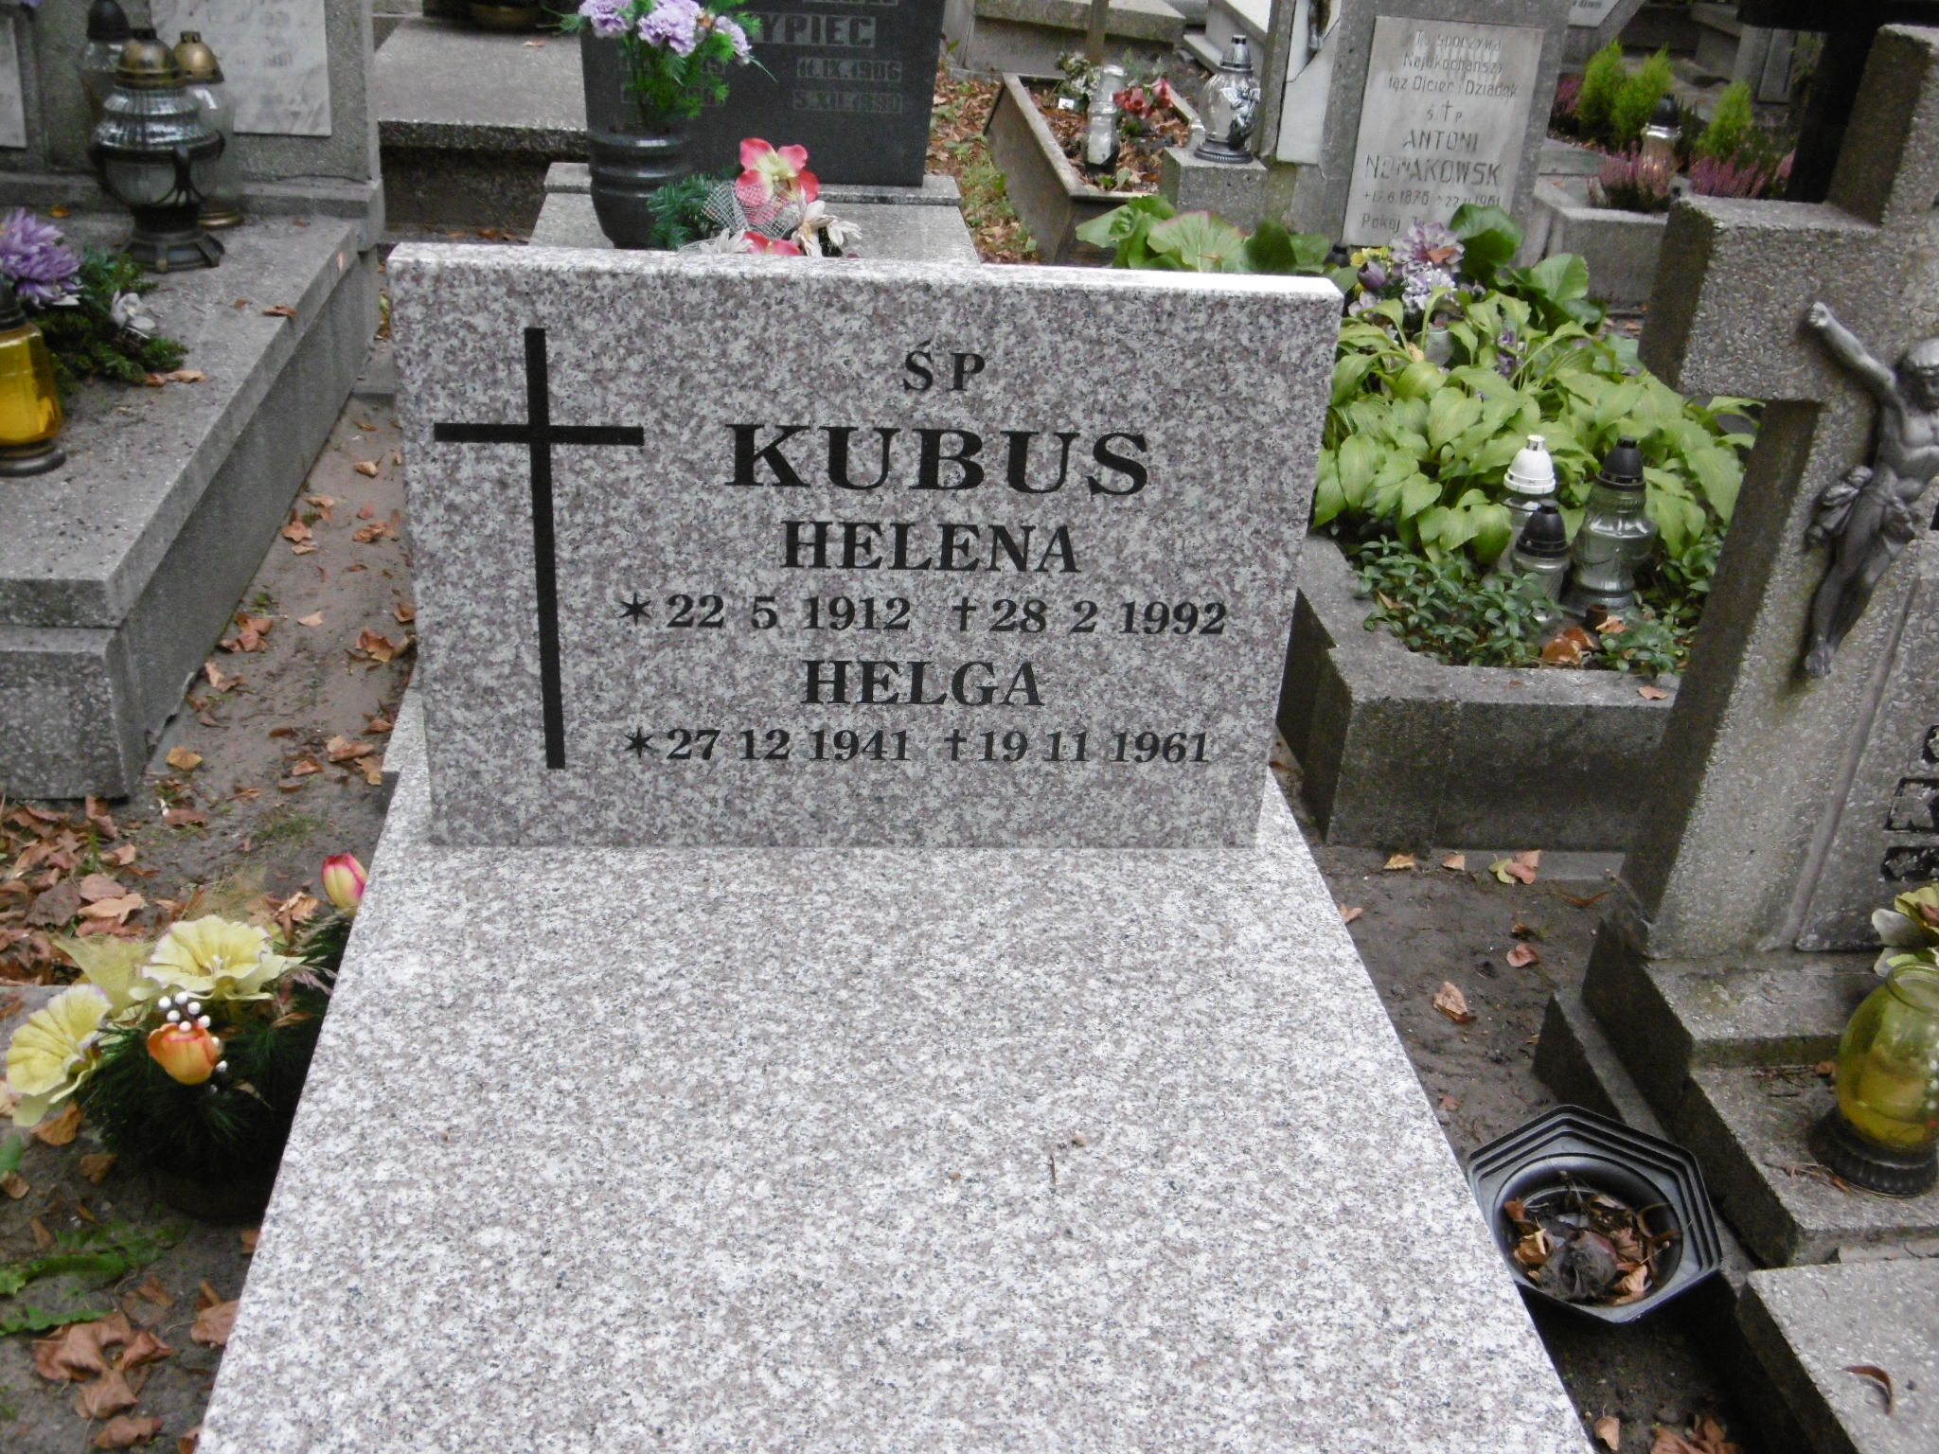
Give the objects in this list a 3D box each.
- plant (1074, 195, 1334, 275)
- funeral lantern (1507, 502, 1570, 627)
[{"bbox_3d":[0.423,-0.854,3.850,0.440,0.220,0.330,1,29,-6],"label":"plant"},{"bbox_3d":[0.767,-0.214,2.854,0.090,0.188,0.090,1,29,-6],"label":"funeral lantern"}]

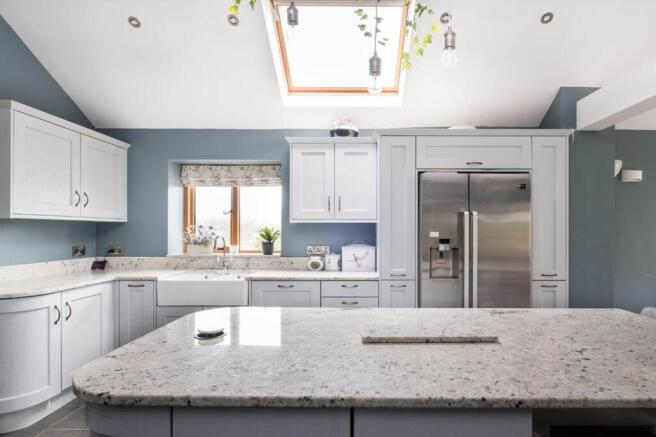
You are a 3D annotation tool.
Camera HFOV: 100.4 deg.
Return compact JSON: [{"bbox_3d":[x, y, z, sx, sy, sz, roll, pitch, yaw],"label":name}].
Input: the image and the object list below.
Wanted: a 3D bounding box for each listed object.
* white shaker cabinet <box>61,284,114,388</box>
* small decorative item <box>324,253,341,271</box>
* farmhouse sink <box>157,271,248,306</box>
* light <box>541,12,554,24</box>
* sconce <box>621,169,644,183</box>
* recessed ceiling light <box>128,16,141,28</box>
[{"bbox_3d":[-2.125,0.890,2.120,0.570,0.720,0.410,0,-1,3],"label":"white shaker cabinet"},{"bbox_3d":[0.049,0.434,2.760,0.155,0.175,0.140,0,-1,0],"label":"small decorative item"},{"bbox_3d":[-1.059,0.652,2.575,0.779,0.218,0.470,0,-1,2],"label":"farmhouse sink"},{"bbox_3d":[1.747,-1.596,2.178,0.085,0.030,0.085,0,-39,0],"label":"light"},{"bbox_3d":[3.096,-0.428,2.830,0.214,0.127,0.100,0,-1,2],"label":"sconce"},{"bbox_3d":[-1.555,-1.578,2.198,0.085,0.030,0.085,0,-39,0],"label":"recessed ceiling light"}]

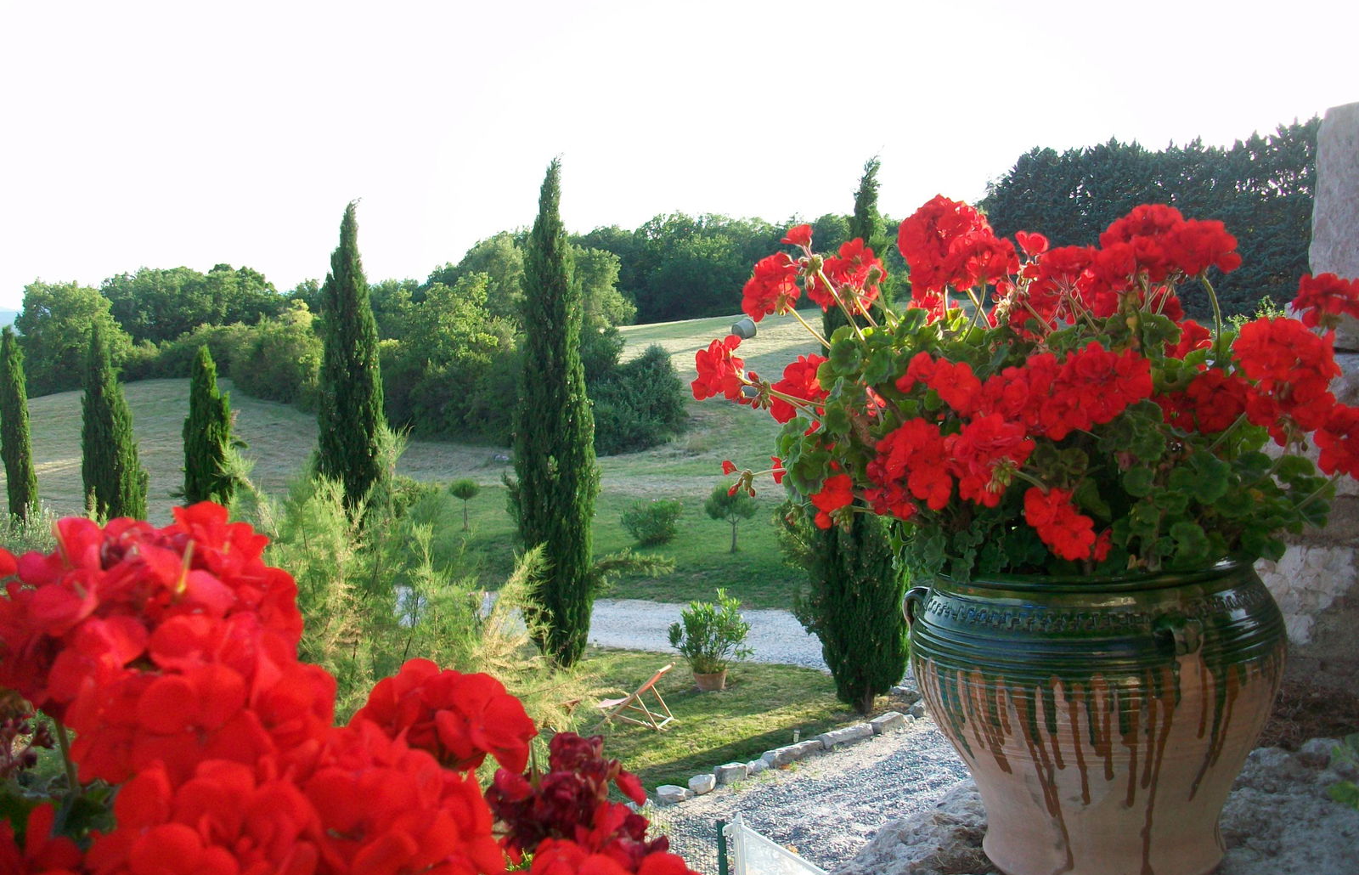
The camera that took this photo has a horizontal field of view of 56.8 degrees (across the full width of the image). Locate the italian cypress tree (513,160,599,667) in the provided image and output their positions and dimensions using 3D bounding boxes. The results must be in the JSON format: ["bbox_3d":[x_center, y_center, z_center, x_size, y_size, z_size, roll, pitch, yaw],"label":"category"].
[{"bbox_3d":[-2.248,-0.383,22.830,1.543,9.183,1.543,0,5,0],"label":"italian cypress tree"}]

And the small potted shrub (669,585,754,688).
[{"bbox_3d":[0.538,3.449,21.518,1.455,1.777,1.382,0,5,0],"label":"small potted shrub"}]

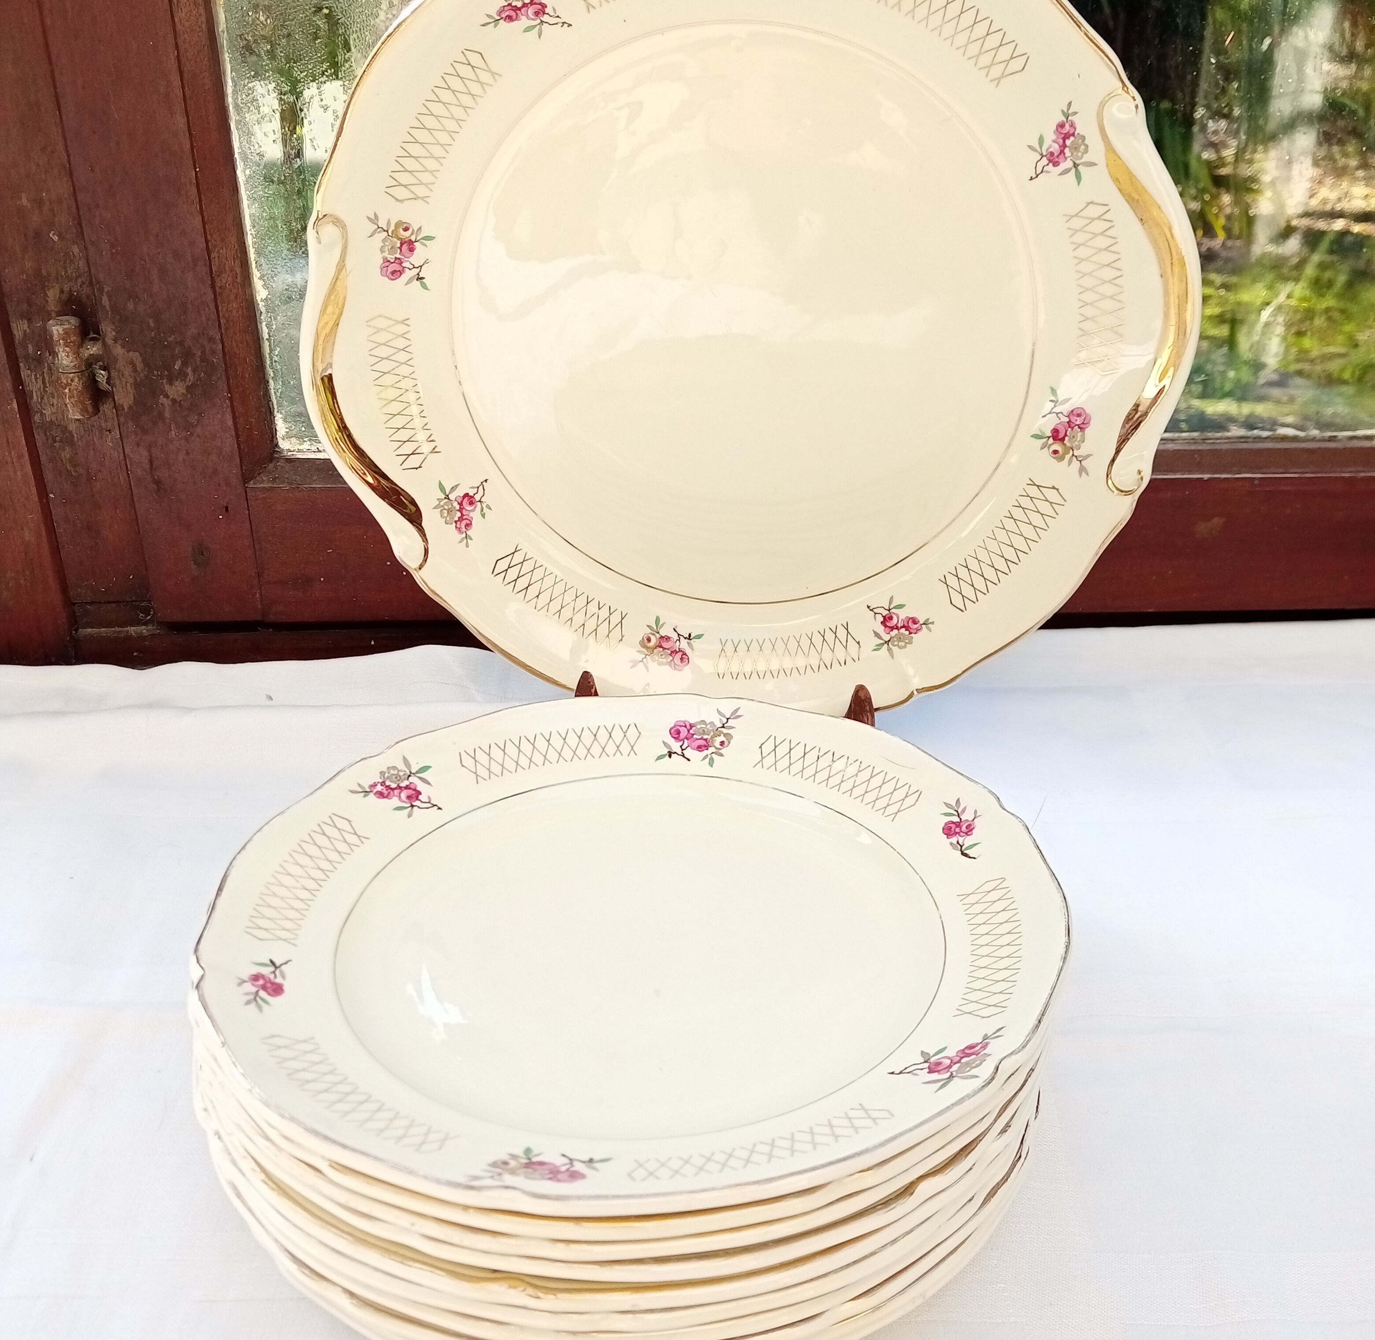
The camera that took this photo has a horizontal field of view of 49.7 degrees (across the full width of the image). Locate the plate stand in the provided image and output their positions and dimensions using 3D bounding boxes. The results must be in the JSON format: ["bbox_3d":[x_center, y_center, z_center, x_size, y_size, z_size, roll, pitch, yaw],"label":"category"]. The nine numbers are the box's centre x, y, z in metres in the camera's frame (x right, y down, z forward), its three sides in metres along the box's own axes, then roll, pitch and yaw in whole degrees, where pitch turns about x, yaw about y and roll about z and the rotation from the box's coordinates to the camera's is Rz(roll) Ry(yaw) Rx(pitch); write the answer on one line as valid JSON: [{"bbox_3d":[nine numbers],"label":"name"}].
[{"bbox_3d":[0.018,-0.034,0.582,0.120,0.130,0.100,3,26,8],"label":"plate stand"}]

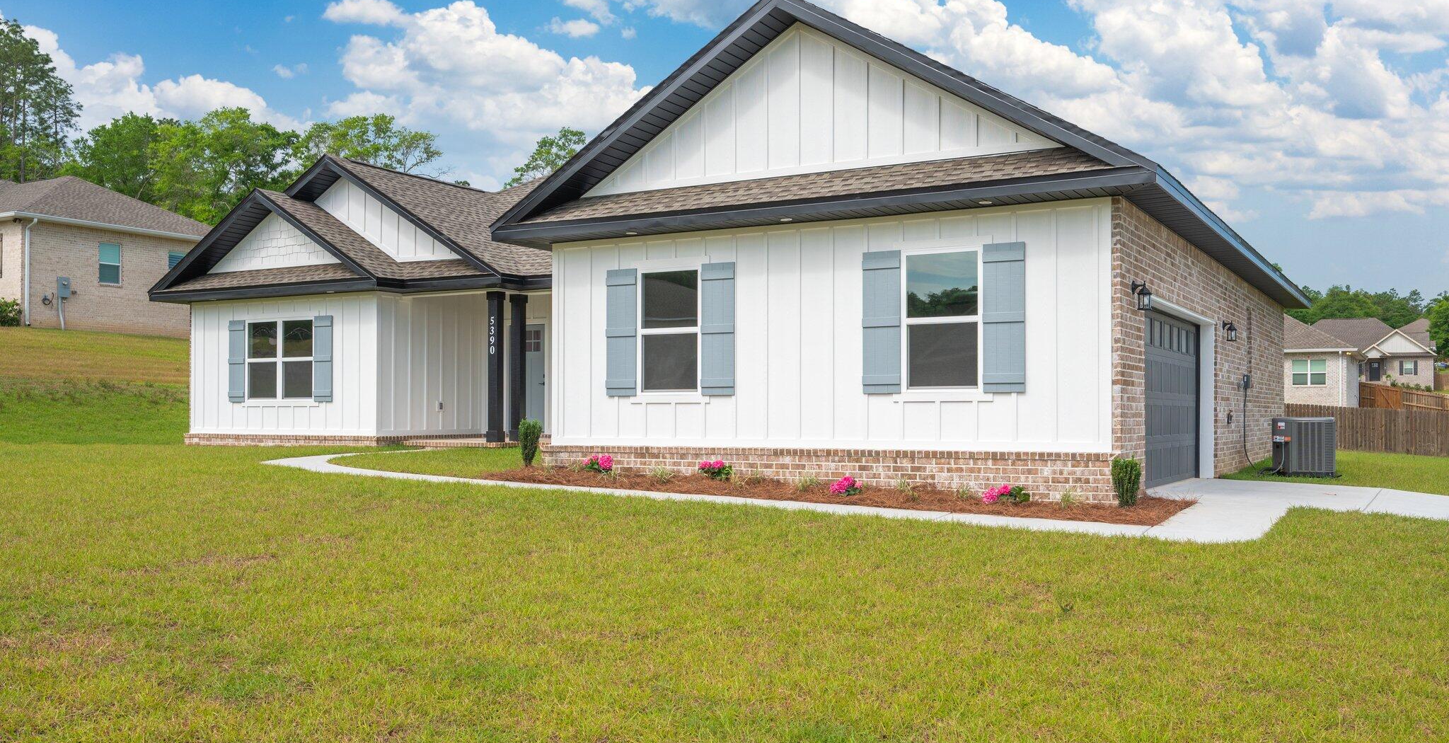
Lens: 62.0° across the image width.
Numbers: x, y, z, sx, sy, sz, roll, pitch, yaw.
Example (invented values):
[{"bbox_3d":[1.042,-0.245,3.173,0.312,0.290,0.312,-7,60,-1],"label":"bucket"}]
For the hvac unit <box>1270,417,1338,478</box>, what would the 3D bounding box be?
[{"bbox_3d":[8.787,1.144,18.299,0.810,0.869,0.810,-1,-2,30],"label":"hvac unit"}]

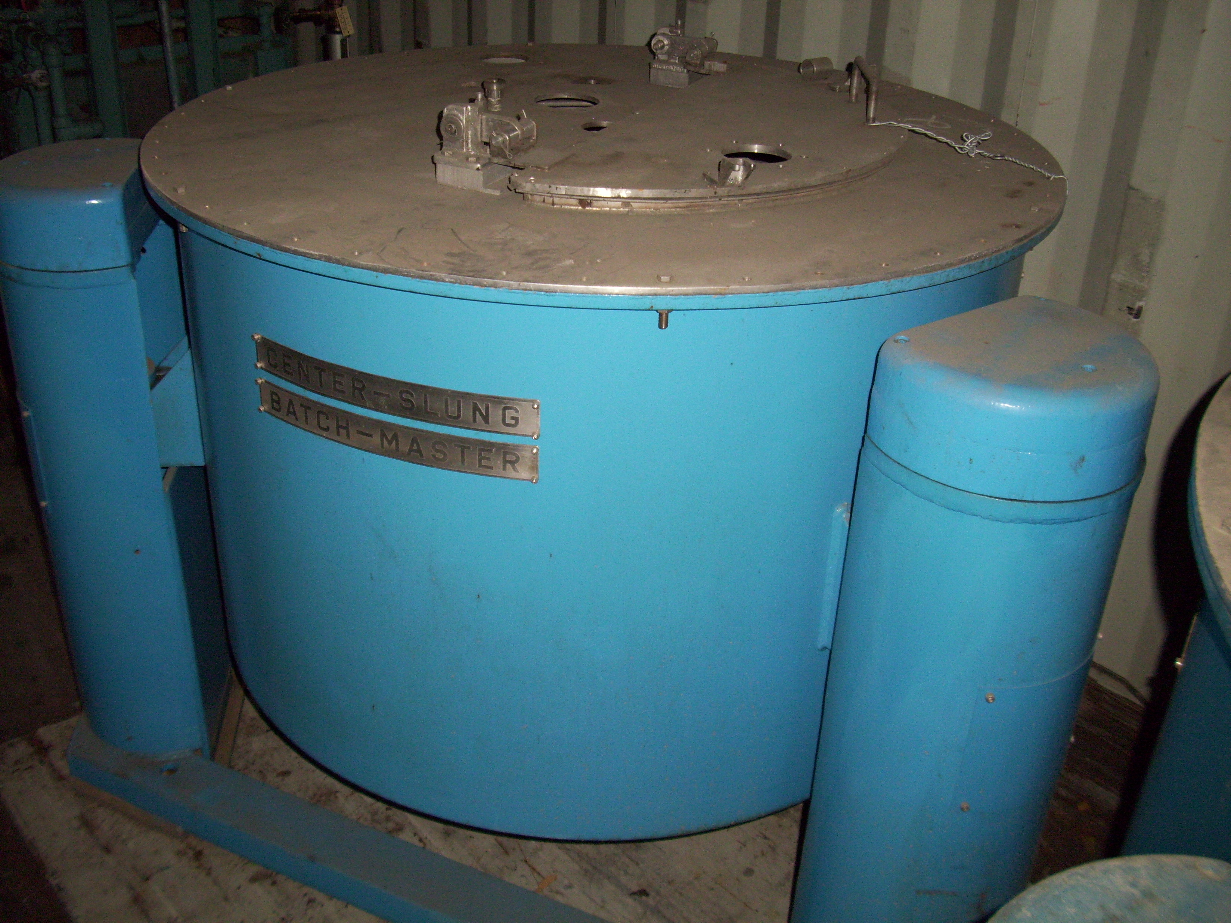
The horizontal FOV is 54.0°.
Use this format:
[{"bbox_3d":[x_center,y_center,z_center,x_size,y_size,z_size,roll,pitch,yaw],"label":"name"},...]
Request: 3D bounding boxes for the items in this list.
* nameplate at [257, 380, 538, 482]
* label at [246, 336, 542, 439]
[{"bbox_3d":[-0.261,-0.031,1.361,0.376,0.044,0.031,14,31,19],"label":"nameplate"},{"bbox_3d":[-0.259,-0.080,1.333,0.376,0.044,0.031,14,31,19],"label":"label"}]

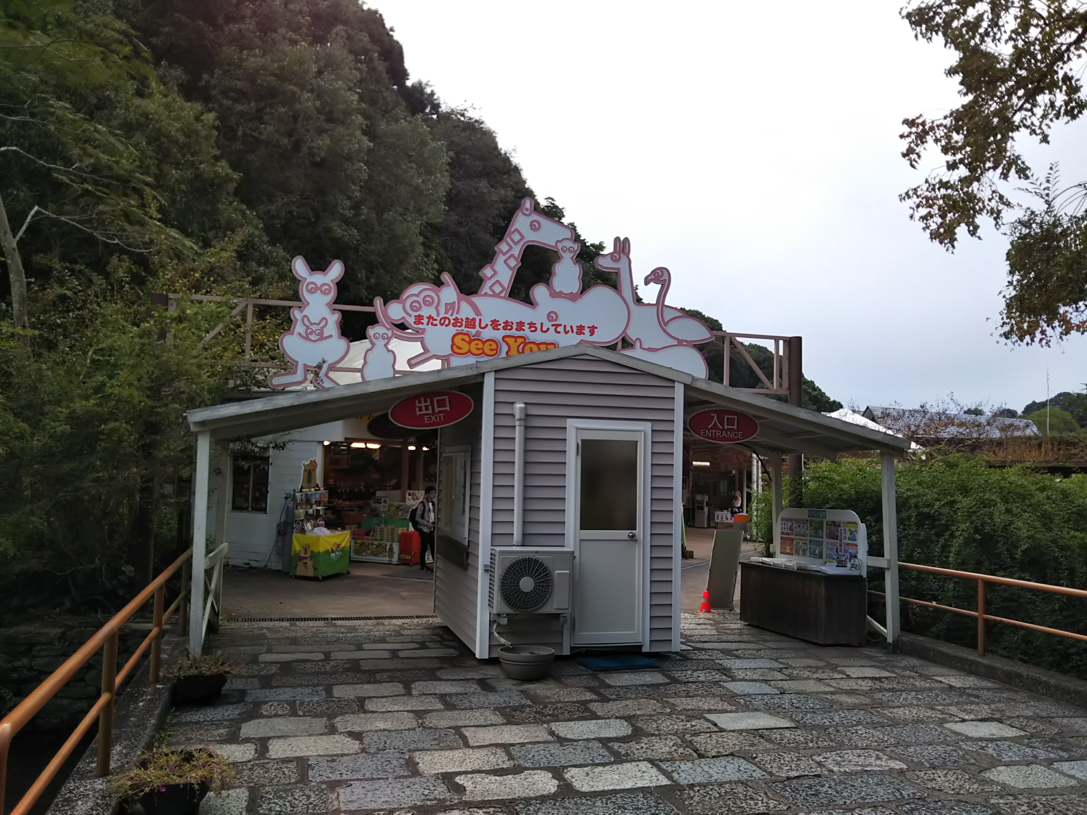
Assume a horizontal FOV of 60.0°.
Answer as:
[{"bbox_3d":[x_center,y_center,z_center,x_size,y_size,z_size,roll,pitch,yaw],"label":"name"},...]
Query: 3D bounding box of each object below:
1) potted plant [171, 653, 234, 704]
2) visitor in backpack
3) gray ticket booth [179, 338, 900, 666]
[{"bbox_3d":[-2.450,1.926,6.754,0.430,0.310,0.460,2,-4,-15],"label":"potted plant"},{"bbox_3d":[-2.125,2.183,16.900,0.480,1.539,0.460,-1,-5,33],"label":"visitor in backpack"},{"bbox_3d":[0.025,0.910,9.584,6.732,2.815,2.754,2,-4,-15],"label":"gray ticket booth"}]

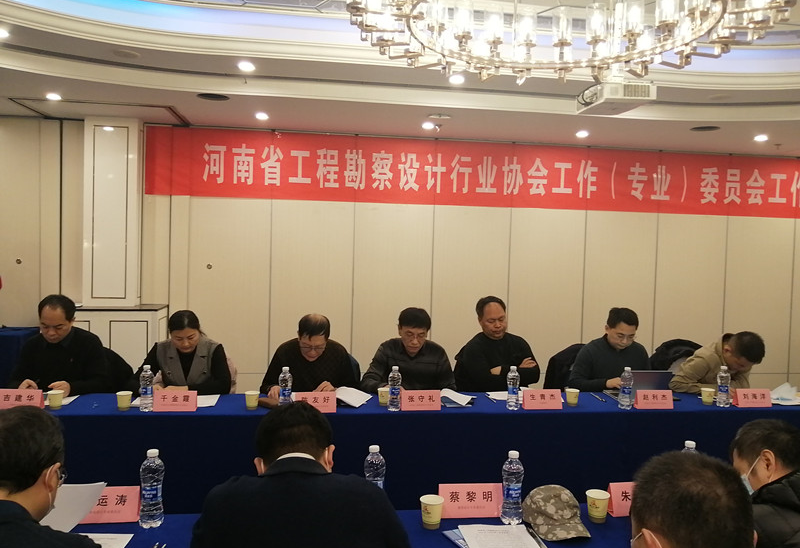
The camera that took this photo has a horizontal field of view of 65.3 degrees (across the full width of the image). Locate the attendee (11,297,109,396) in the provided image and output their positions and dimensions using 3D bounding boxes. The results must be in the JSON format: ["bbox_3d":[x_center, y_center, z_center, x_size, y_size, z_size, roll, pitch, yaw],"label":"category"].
[{"bbox_3d":[-1.950,0.760,3.550,0.580,1.280,0.760,1,2,-8],"label":"attendee"}]

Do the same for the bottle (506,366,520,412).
[{"bbox_3d":[0.639,0.636,3.483,0.068,0.226,0.068,1,2,-8],"label":"bottle"}]

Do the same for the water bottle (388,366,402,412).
[{"bbox_3d":[-0.024,0.612,3.324,0.067,0.222,0.067,1,2,-8],"label":"water bottle"}]

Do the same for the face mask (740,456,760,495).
[{"bbox_3d":[0.940,0.567,1.715,0.085,0.105,0.135,-33,-20,35],"label":"face mask"}]

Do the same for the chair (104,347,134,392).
[{"bbox_3d":[-1.950,0.926,3.839,0.500,0.930,0.580,1,2,-8],"label":"chair"}]

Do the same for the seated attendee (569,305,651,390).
[{"bbox_3d":[1.359,0.859,4.084,0.550,1.281,0.720,1,2,-18],"label":"seated attendee"}]

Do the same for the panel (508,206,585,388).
[{"bbox_3d":[1.694,-0.043,7.234,0.893,2.845,0.080,1,2,-8],"label":"panel"}]

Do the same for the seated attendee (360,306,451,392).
[{"bbox_3d":[0.043,0.833,3.793,0.570,1.257,0.720,1,2,-8],"label":"seated attendee"}]

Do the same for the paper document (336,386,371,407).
[{"bbox_3d":[-0.283,0.695,3.512,0.210,0.055,0.280,2,2,15],"label":"paper document"}]

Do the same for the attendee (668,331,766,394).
[{"bbox_3d":[2.039,0.944,4.169,0.620,1.143,0.760,0,2,-30],"label":"attendee"}]

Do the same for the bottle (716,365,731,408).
[{"bbox_3d":[1.895,0.660,3.640,0.067,0.222,0.067,1,2,-8],"label":"bottle"}]

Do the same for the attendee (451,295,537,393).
[{"bbox_3d":[0.618,0.812,3.888,0.567,1.328,0.740,1,2,-11],"label":"attendee"}]

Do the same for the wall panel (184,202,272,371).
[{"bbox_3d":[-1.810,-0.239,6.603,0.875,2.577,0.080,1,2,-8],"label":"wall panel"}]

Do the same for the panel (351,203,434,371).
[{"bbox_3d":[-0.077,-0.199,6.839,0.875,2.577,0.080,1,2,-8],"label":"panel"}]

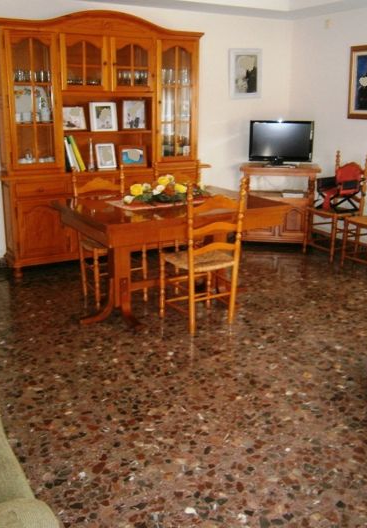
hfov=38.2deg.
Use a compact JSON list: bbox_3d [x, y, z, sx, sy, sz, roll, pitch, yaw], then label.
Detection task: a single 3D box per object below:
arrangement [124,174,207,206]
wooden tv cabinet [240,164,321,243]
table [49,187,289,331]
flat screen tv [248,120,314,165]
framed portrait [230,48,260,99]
[{"bbox_3d":[-0.088,-0.540,3.849,0.630,0.187,0.256,-9,19,-28],"label":"arrangement"},{"bbox_3d":[1.036,-0.651,5.833,0.832,0.847,0.414,2,17,7],"label":"wooden tv cabinet"},{"bbox_3d":[-0.096,-0.067,3.967,1.418,0.788,0.985,-9,19,-28],"label":"table"},{"bbox_3d":[1.038,-1.279,5.633,0.660,0.470,0.177,4,17,11],"label":"flat screen tv"},{"bbox_3d":[0.677,-2.051,5.713,0.419,0.507,0.034,-9,19,-28],"label":"framed portrait"}]

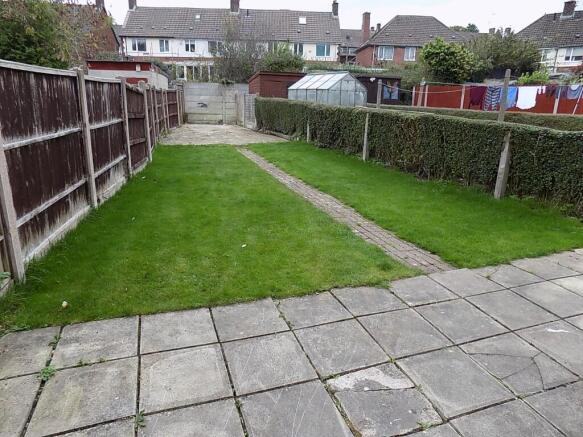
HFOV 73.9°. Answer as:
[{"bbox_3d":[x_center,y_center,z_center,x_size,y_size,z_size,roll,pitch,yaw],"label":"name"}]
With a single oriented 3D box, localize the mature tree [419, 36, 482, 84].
[{"bbox_3d":[7.586,-6.895,19.271,3.000,3.860,3.000,1,17,0],"label":"mature tree"}]

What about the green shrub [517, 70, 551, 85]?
[{"bbox_3d":[9.591,-4.844,15.710,1.400,2.170,1.400,1,17,0],"label":"green shrub"}]

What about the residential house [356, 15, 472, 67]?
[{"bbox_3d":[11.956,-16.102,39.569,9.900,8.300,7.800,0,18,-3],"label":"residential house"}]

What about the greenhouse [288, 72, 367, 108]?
[{"bbox_3d":[1.399,-4.820,15.634,1.950,2.050,2.600,-10,21,-33],"label":"greenhouse"}]

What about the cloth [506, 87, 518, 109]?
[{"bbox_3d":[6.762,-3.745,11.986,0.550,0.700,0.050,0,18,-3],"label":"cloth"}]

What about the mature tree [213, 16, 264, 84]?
[{"bbox_3d":[-3.259,-9.722,24.219,3.400,5.240,3.400,1,17,0],"label":"mature tree"}]

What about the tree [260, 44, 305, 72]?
[{"bbox_3d":[-0.614,-9.409,25.348,3.100,3.870,3.100,1,17,0],"label":"tree"}]

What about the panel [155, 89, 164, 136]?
[{"bbox_3d":[-4.449,-3.600,13.154,0.060,1.550,1.830,-2,18,-11],"label":"panel"}]

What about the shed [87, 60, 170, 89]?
[{"bbox_3d":[-7.165,-5.620,17.489,2.450,2.400,4.600,-2,18,-10],"label":"shed"}]

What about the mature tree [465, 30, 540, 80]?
[{"bbox_3d":[11.815,-8.267,22.481,4.700,4.710,4.700,1,17,0],"label":"mature tree"}]

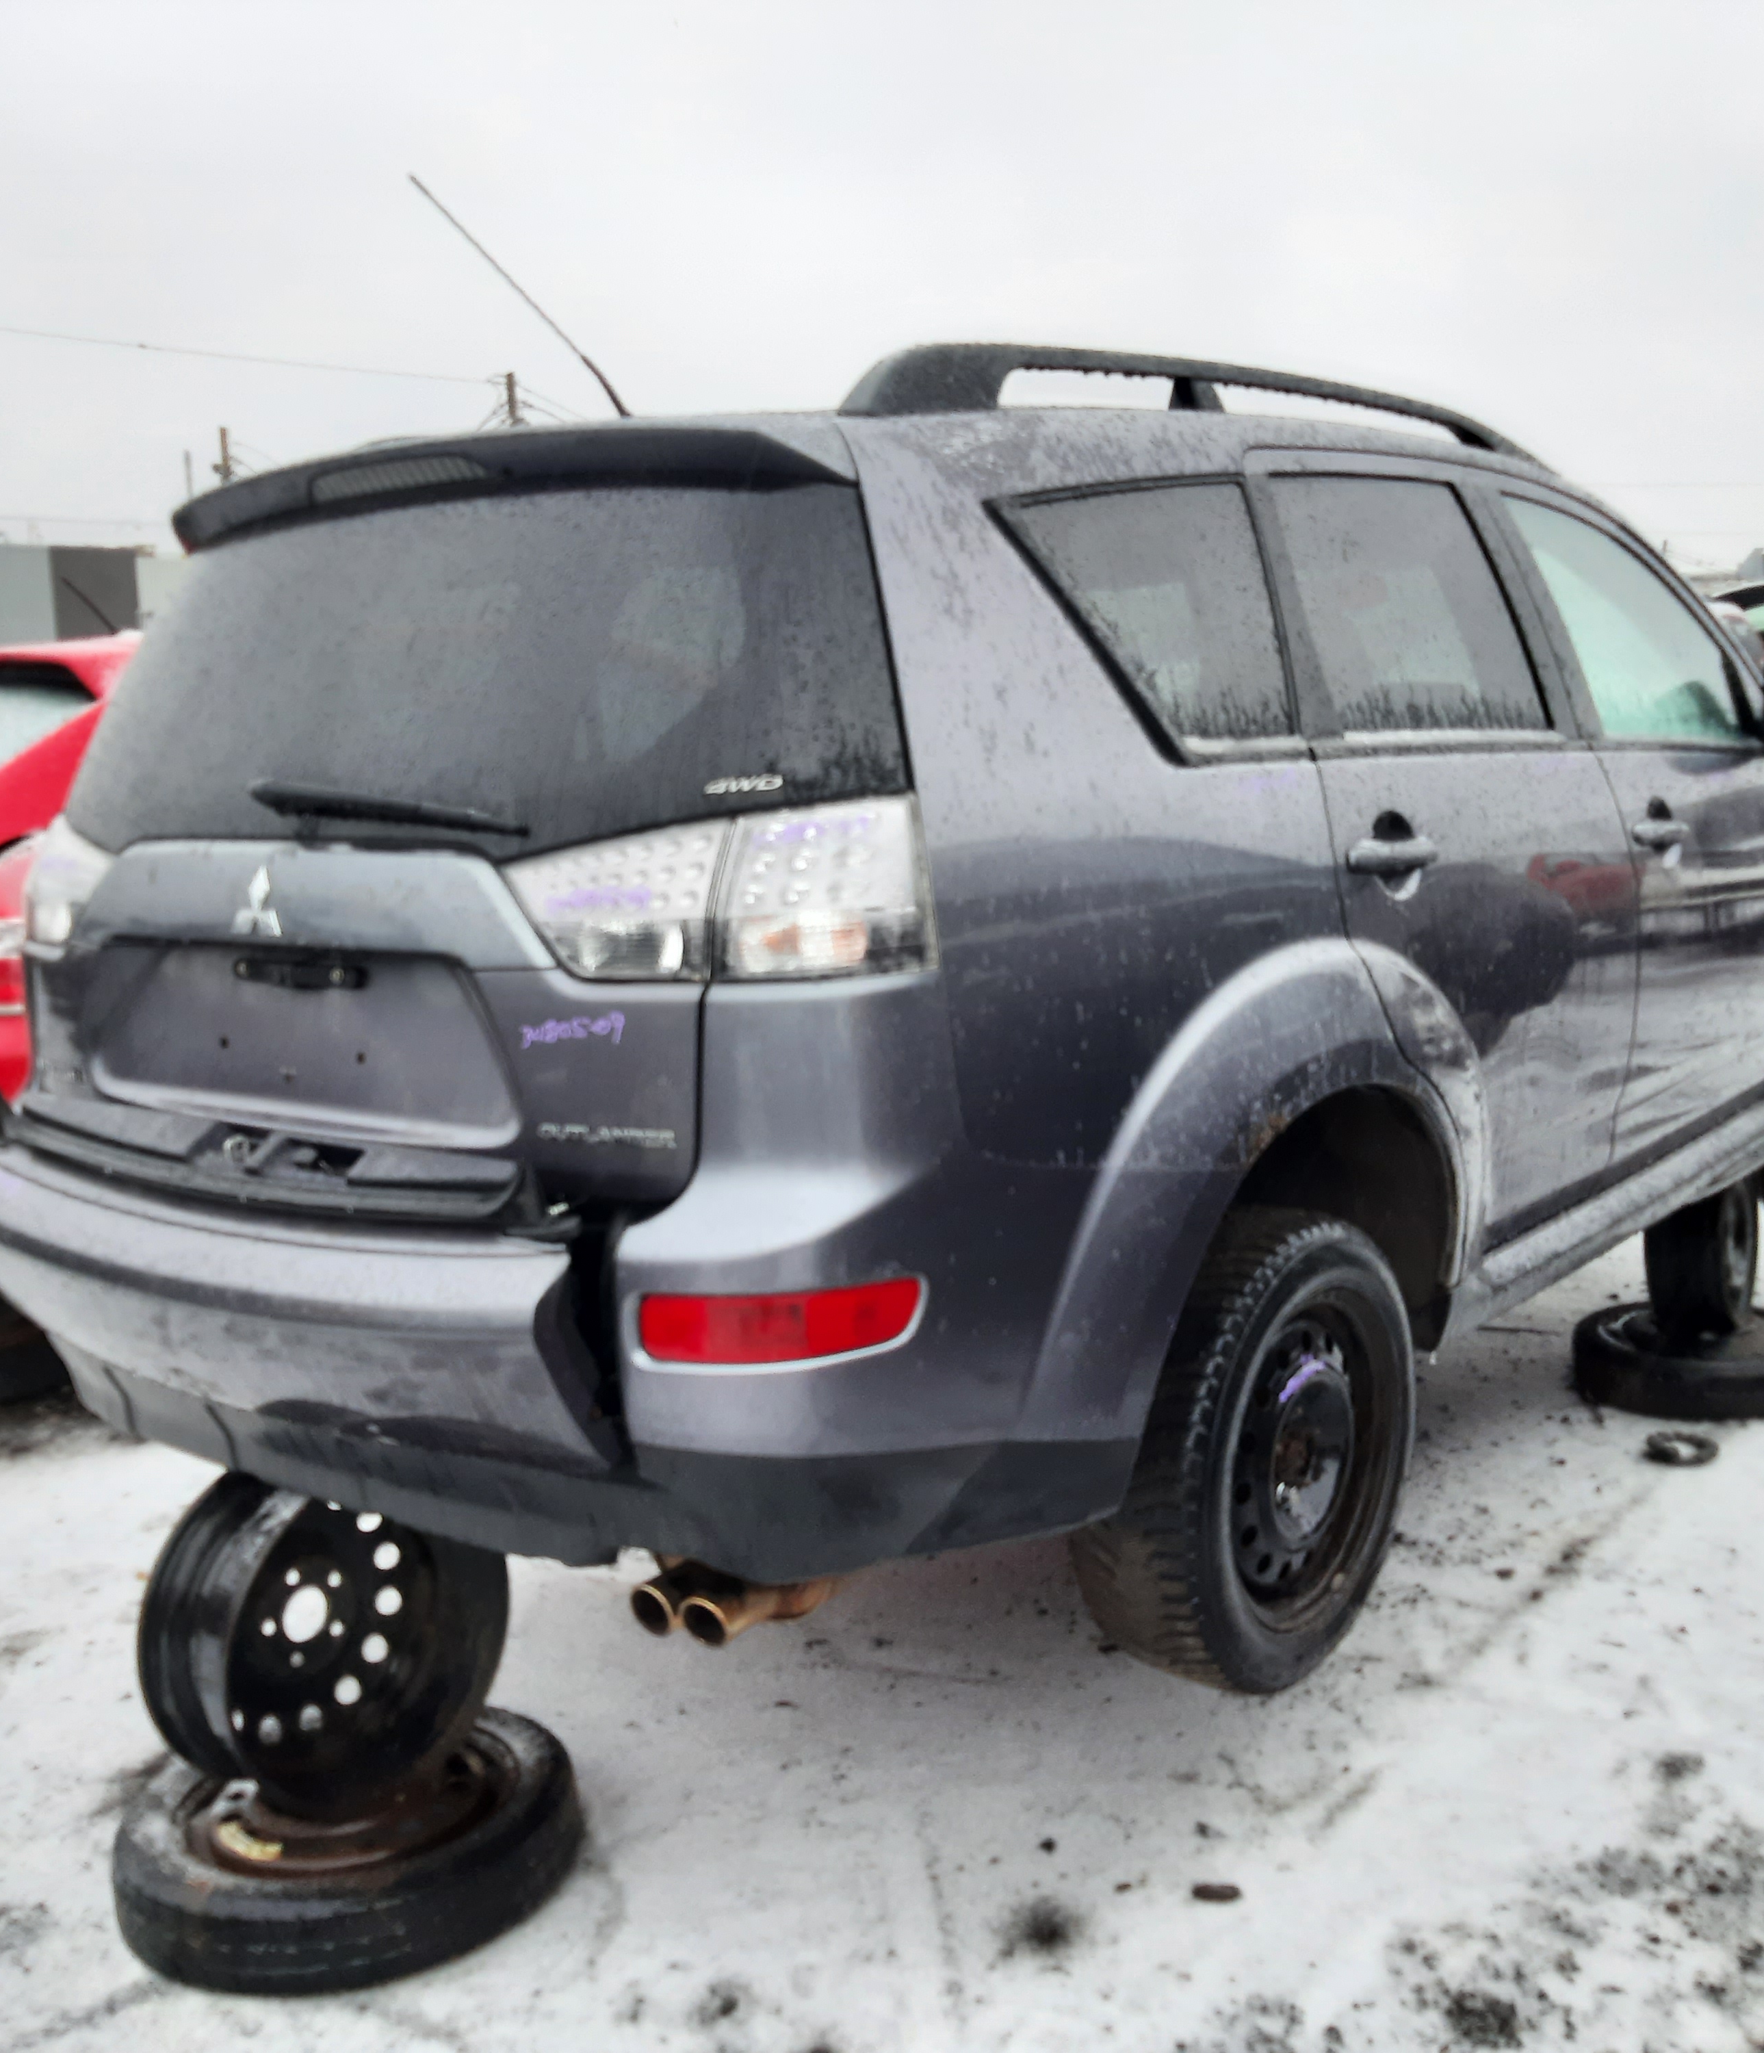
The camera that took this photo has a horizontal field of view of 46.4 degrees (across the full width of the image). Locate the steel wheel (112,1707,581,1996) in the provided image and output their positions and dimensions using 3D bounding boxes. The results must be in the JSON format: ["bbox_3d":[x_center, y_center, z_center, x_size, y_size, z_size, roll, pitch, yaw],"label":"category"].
[{"bbox_3d":[-0.655,1.000,2.550,0.560,0.130,0.560,-2,8,0],"label":"steel wheel"}]

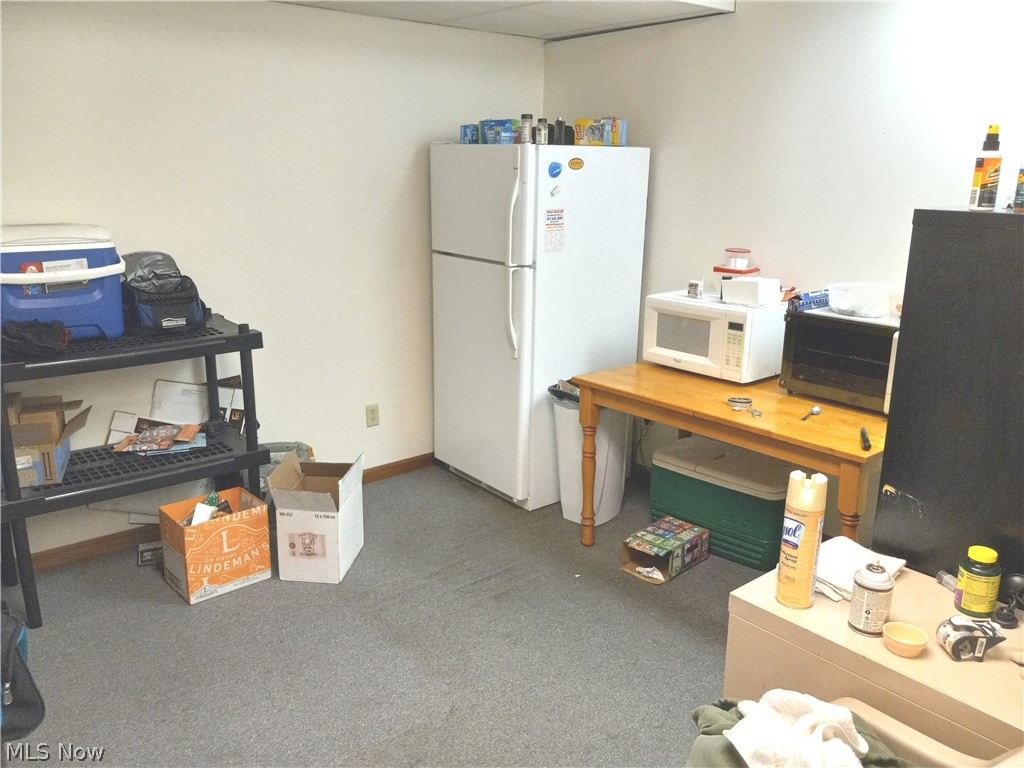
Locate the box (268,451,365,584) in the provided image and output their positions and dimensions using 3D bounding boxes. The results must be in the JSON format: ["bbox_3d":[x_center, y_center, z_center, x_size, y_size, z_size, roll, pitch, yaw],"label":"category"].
[{"bbox_3d":[-0.789,0.541,3.205,0.280,0.410,0.359,2,15,5],"label":"box"}]

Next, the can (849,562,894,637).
[{"bbox_3d":[0.662,0.385,1.457,0.070,0.132,0.070,8,17,26],"label":"can"}]

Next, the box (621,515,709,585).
[{"bbox_3d":[0.642,0.677,3.299,0.200,0.126,0.315,15,20,42],"label":"box"}]

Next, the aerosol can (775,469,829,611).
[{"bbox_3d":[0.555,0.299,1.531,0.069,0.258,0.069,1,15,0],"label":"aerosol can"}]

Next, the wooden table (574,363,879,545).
[{"bbox_3d":[0.930,0.403,3.156,0.746,0.735,1.246,-11,19,-38],"label":"wooden table"}]

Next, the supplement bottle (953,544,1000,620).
[{"bbox_3d":[0.884,0.372,1.513,0.067,0.119,0.067,-11,19,-38],"label":"supplement bottle"}]

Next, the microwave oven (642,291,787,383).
[{"bbox_3d":[0.900,-0.218,3.467,0.365,0.305,0.525,-11,19,-38],"label":"microwave oven"}]

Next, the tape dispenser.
[{"bbox_3d":[0.805,0.443,1.390,0.101,0.058,0.052,1,15,2],"label":"tape dispenser"}]

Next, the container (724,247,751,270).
[{"bbox_3d":[0.967,-0.535,3.426,0.110,0.088,0.110,-11,19,-38],"label":"container"}]

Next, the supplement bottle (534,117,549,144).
[{"bbox_3d":[0.131,-1.086,3.451,0.054,0.114,0.054,2,15,4],"label":"supplement bottle"}]

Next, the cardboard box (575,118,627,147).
[{"bbox_3d":[0.410,-1.167,3.736,0.150,0.128,0.190,-12,20,-39],"label":"cardboard box"}]

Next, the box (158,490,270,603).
[{"bbox_3d":[-1.147,0.618,3.102,0.317,0.307,0.247,-13,20,-41],"label":"box"}]

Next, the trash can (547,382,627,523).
[{"bbox_3d":[0.368,0.331,3.649,0.300,0.610,0.280,-11,19,-38],"label":"trash can"}]

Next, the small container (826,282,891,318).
[{"bbox_3d":[1.300,-0.315,3.009,0.225,0.096,0.225,-12,20,-39],"label":"small container"}]

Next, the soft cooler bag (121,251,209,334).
[{"bbox_3d":[-1.381,-0.364,3.148,0.300,0.307,0.220,-11,18,-38],"label":"soft cooler bag"}]

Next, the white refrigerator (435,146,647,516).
[{"bbox_3d":[0.118,-0.323,4.027,0.823,1.671,0.689,-12,20,-39],"label":"white refrigerator"}]

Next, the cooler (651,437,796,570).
[{"bbox_3d":[0.938,0.511,3.445,0.610,0.380,0.350,15,21,42],"label":"cooler"}]

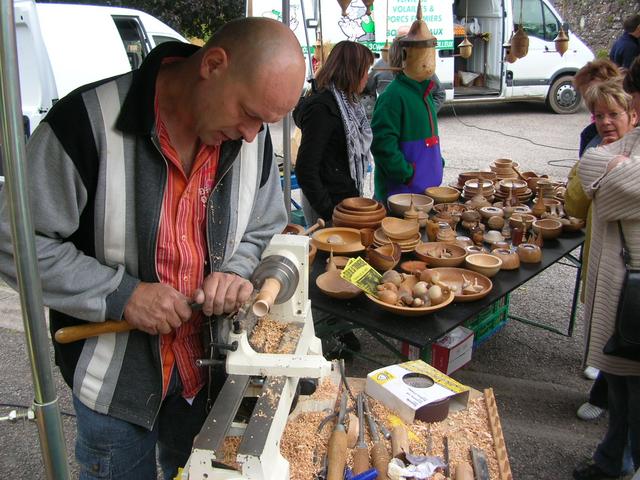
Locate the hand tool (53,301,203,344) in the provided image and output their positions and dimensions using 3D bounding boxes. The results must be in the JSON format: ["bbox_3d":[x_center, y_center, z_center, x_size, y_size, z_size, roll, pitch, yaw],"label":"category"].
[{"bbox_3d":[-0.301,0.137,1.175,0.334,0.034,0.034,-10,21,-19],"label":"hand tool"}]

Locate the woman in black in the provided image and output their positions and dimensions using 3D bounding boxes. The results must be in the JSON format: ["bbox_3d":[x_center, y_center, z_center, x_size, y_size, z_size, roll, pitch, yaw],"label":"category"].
[{"bbox_3d":[0.076,-0.235,3.612,0.340,1.650,0.480,5,19,14],"label":"woman in black"}]

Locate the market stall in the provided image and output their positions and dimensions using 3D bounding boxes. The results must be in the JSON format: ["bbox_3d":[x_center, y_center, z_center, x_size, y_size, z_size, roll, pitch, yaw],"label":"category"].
[{"bbox_3d":[0.685,0.256,3.400,1.030,0.870,2.270,16,24,38],"label":"market stall"}]

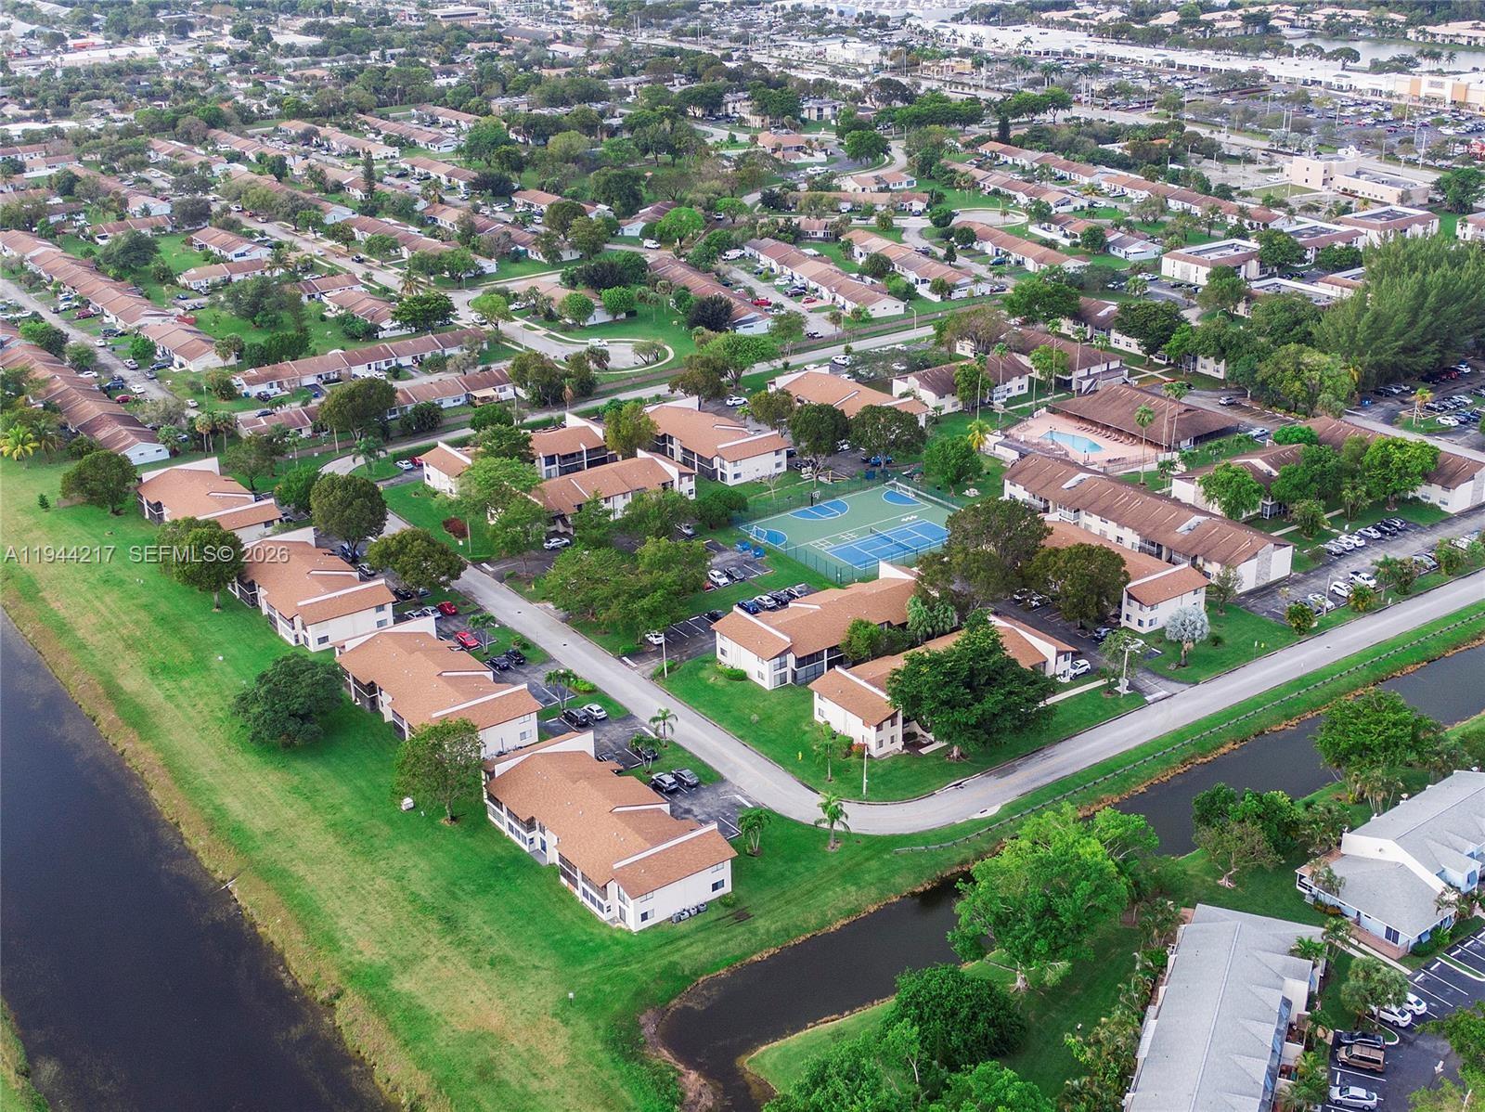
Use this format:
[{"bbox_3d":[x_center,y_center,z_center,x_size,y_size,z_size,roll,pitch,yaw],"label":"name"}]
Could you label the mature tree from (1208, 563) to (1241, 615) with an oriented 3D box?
[{"bbox_3d":[79.048,5.575,287.334,5.300,8.400,5.200,-2,23,0],"label":"mature tree"}]

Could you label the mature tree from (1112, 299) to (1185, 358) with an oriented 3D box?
[{"bbox_3d":[96.477,-52.409,416.772,16.200,15.400,16.200,-2,23,0],"label":"mature tree"}]

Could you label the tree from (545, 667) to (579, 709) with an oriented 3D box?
[{"bbox_3d":[-26.930,20.360,263.790,5.190,6.110,5.190,-4,23,-6],"label":"tree"}]

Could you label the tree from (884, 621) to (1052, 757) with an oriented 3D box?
[{"bbox_3d":[32.575,19.863,250.179,22.800,19.300,22.800,2,24,7],"label":"tree"}]

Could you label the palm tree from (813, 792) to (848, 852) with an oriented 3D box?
[{"bbox_3d":[11.570,34.244,225.850,4.450,8.300,4.450,-2,23,0],"label":"palm tree"}]

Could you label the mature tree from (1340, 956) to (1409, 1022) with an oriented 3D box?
[{"bbox_3d":[70.010,49.121,194.969,7.000,8.400,7.000,9,25,21],"label":"mature tree"}]

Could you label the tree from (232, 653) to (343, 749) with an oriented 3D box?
[{"bbox_3d":[-67.142,21.649,259.688,15.500,12.400,15.500,-8,25,-15],"label":"tree"}]

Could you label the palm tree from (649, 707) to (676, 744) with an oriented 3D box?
[{"bbox_3d":[-11.271,24.618,250.941,4.200,6.000,4.100,-2,23,0],"label":"palm tree"}]

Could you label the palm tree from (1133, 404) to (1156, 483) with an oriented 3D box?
[{"bbox_3d":[79.592,-21.968,347.678,4.200,16.000,4.200,4,24,13],"label":"palm tree"}]

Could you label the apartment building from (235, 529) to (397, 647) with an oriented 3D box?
[{"bbox_3d":[-75.280,4.500,302.110,18.500,7.320,40.470,-17,28,-32],"label":"apartment building"}]

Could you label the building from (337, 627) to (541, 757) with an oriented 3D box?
[{"bbox_3d":[-46.883,19.275,264.223,18.700,7.250,41.200,-17,28,-33],"label":"building"}]

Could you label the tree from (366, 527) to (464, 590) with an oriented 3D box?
[{"bbox_3d":[-55.823,2.184,299.559,16.500,11.700,14.800,-2,23,0],"label":"tree"}]

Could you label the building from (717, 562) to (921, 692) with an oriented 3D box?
[{"bbox_3d":[15.615,10.224,288.069,40.500,7.300,16.500,-17,28,-32],"label":"building"}]

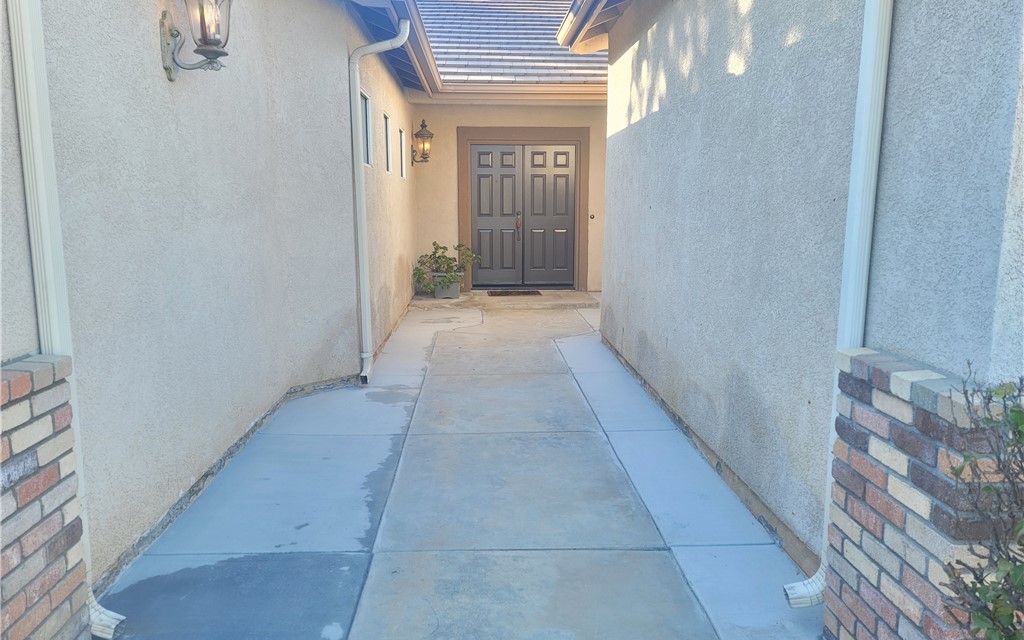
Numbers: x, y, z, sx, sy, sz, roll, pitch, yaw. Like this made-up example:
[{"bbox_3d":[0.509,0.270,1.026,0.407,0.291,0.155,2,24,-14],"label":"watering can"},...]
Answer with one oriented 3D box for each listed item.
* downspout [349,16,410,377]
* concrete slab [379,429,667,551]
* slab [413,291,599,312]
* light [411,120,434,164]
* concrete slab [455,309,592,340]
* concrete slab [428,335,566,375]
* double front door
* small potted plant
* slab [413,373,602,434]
[{"bbox_3d":[-0.965,-0.859,5.597,0.430,2.710,0.200,0,9,-3],"label":"downspout"},{"bbox_3d":[0.003,0.867,3.846,1.230,0.080,1.560,0,9,-3],"label":"concrete slab"},{"bbox_3d":[-0.129,-0.276,10.261,2.520,0.120,1.170,0,9,-3],"label":"slab"},{"bbox_3d":[-1.232,-2.444,10.228,0.310,0.630,0.270,0,9,-3],"label":"light"},{"bbox_3d":[0.107,0.063,8.730,1.550,0.080,1.980,0,9,-3],"label":"concrete slab"},{"bbox_3d":[-0.144,0.344,7.015,1.230,0.080,1.770,0,9,-3],"label":"concrete slab"},{"bbox_3d":[0.165,-1.484,10.740,1.520,2.060,0.080,0,9,-3],"label":"double front door"},{"bbox_3d":[-0.908,-0.721,10.188,0.920,0.775,0.600,0,9,-3],"label":"small potted plant"},{"bbox_3d":[-0.068,0.614,5.379,1.230,0.080,1.550,0,9,-3],"label":"slab"}]

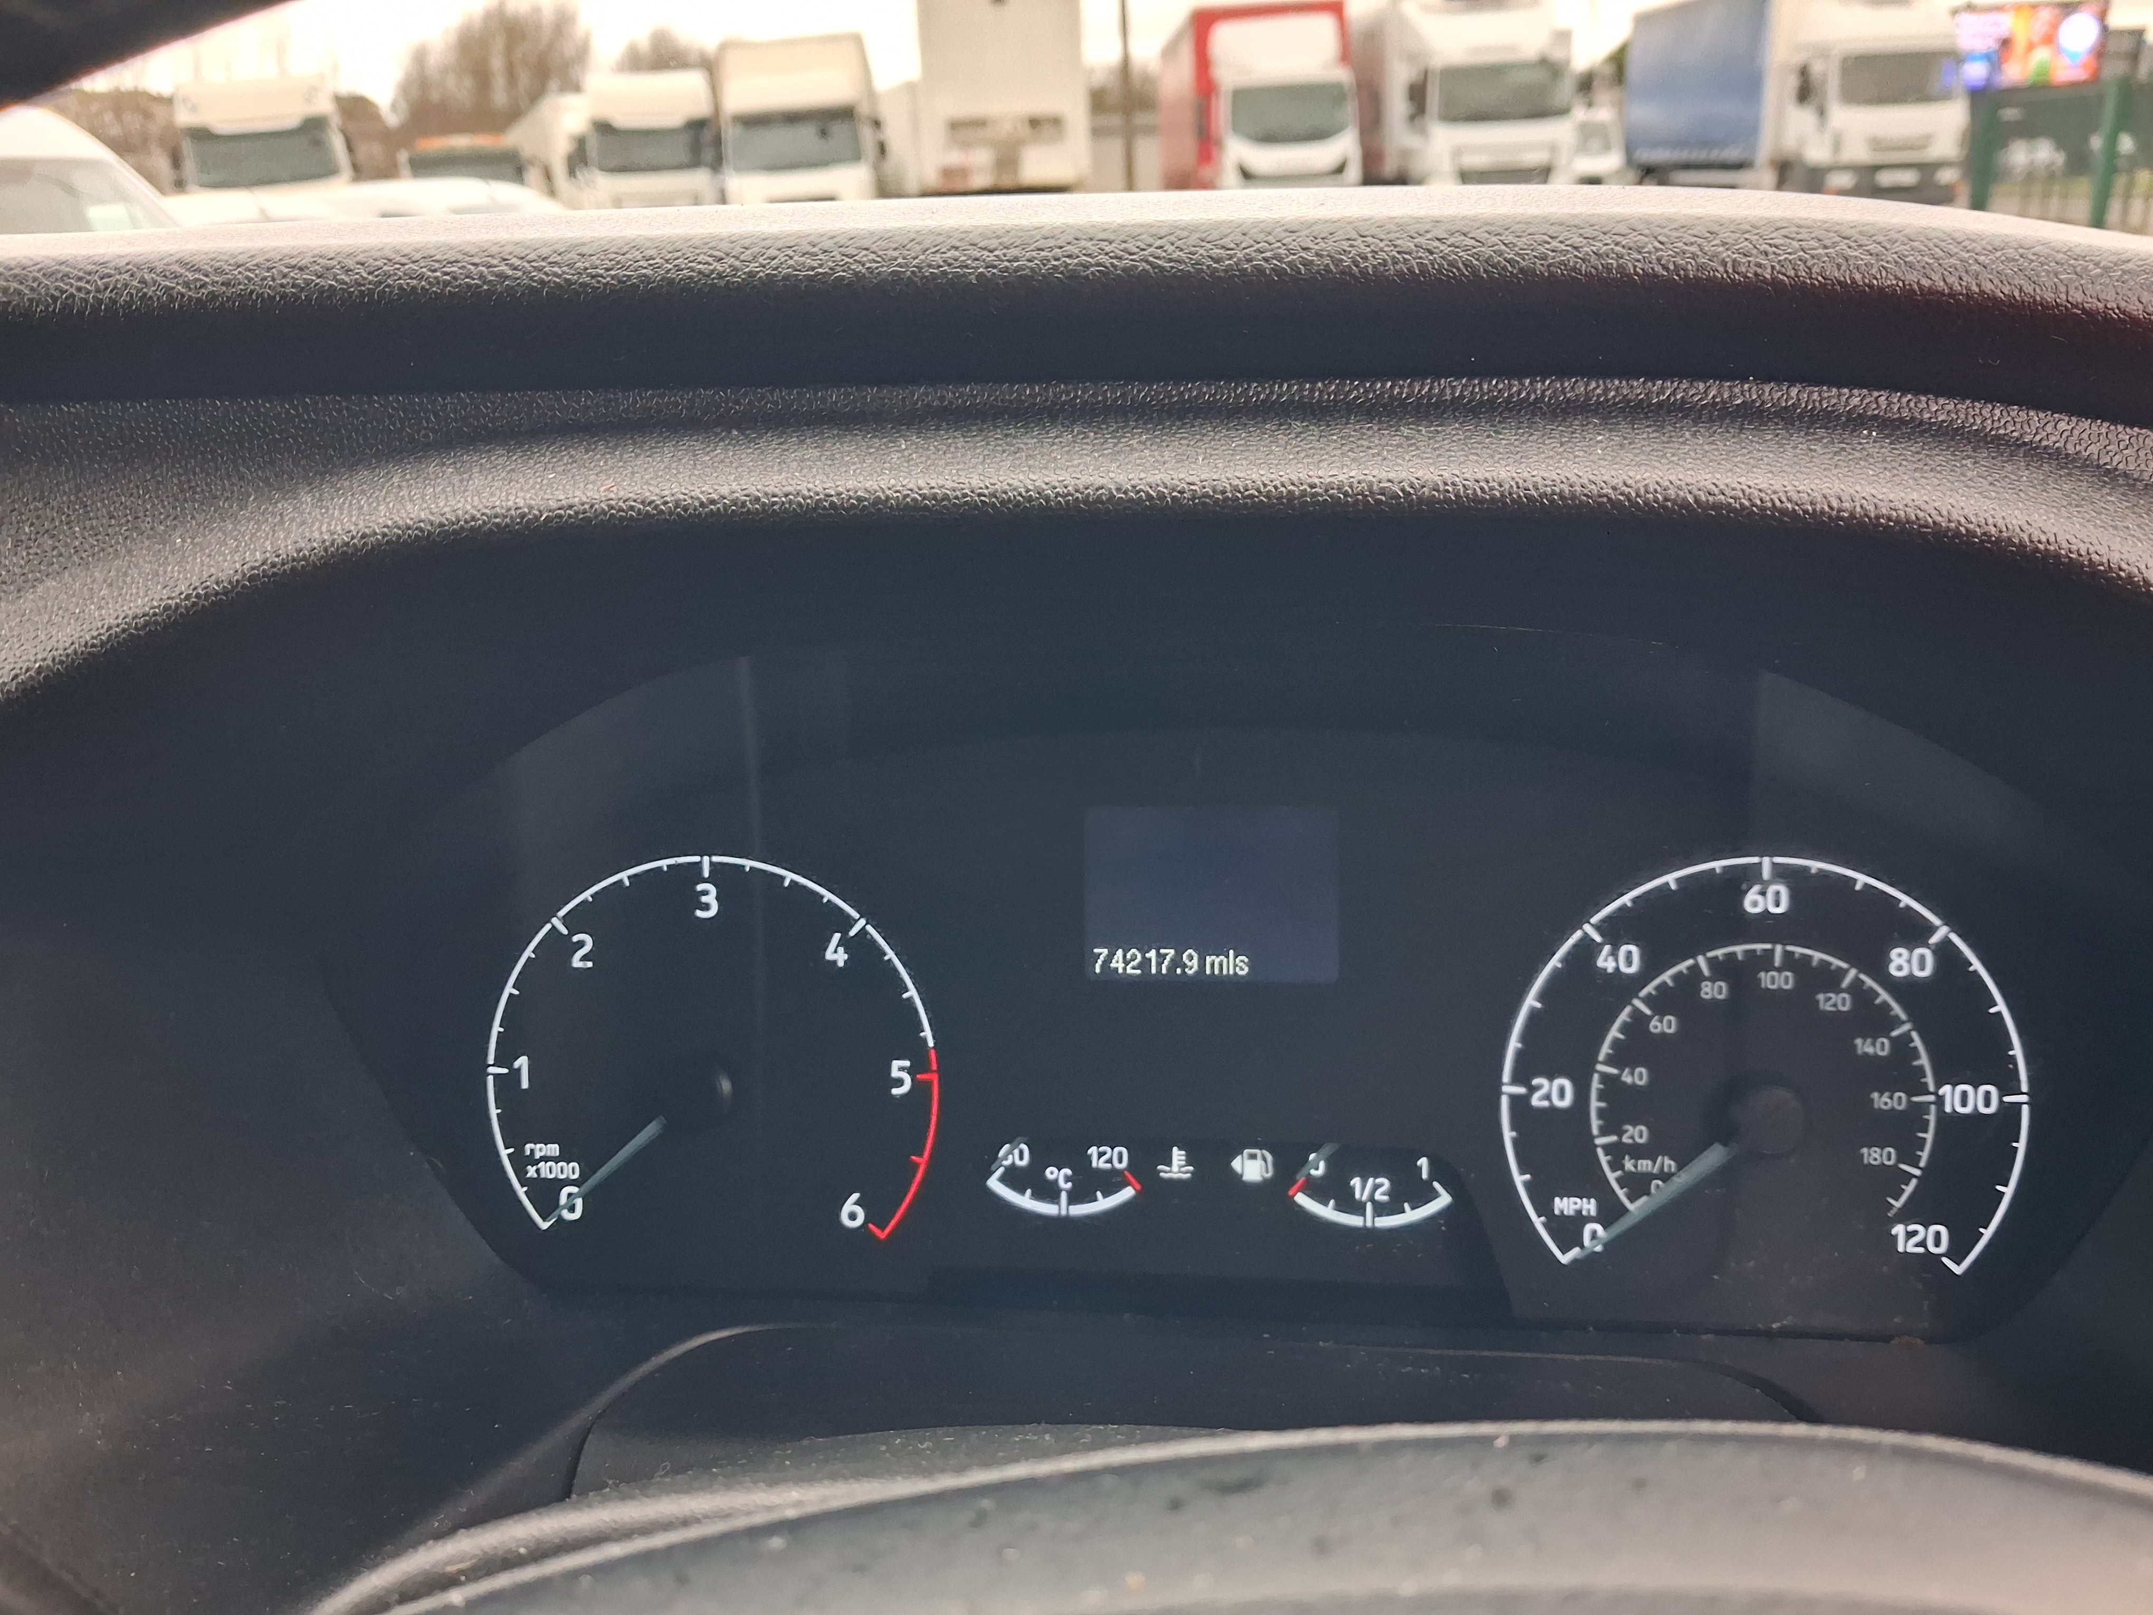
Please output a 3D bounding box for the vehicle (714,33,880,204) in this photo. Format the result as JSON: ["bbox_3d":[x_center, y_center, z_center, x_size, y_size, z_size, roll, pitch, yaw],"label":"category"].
[{"bbox_3d":[-5.283,-12.527,32.767,2.520,3.950,6.200,-5,21,-6],"label":"vehicle"}]

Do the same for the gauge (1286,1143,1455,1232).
[{"bbox_3d":[0.059,0.075,0.332,0.033,0.017,0.005,0,3,7],"label":"gauge"}]

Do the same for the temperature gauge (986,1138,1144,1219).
[{"bbox_3d":[-0.002,0.075,0.340,0.032,0.016,0.005,0,3,7],"label":"temperature gauge"}]

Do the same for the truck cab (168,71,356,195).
[{"bbox_3d":[-15.036,-11.745,32.323,2.520,3.800,6.100,-10,22,-17],"label":"truck cab"}]

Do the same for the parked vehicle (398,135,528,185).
[{"bbox_3d":[-12.932,-13.173,36.971,2.450,2.950,6.800,-7,21,-11],"label":"parked vehicle"}]

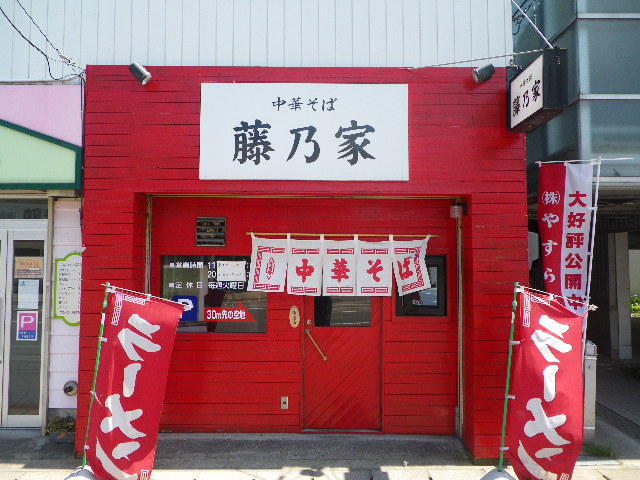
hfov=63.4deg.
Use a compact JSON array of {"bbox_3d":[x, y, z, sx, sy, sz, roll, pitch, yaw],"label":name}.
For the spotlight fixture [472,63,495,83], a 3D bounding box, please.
[{"bbox_3d":[1.421,-1.456,4.485,0.185,0.105,0.105,-21,-2,-4],"label":"spotlight fixture"}]

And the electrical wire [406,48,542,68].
[{"bbox_3d":[1.268,-1.516,4.360,1.166,0.020,0.020,6,1,37],"label":"electrical wire"}]

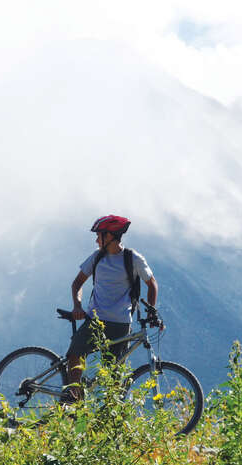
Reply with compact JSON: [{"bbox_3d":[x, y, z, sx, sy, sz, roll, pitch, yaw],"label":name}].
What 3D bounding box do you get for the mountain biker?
[{"bbox_3d":[-0.077,0.700,20.400,0.710,1.700,0.520,-1,-4,19],"label":"mountain biker"}]

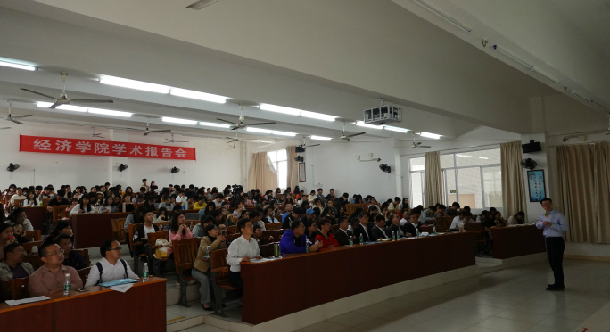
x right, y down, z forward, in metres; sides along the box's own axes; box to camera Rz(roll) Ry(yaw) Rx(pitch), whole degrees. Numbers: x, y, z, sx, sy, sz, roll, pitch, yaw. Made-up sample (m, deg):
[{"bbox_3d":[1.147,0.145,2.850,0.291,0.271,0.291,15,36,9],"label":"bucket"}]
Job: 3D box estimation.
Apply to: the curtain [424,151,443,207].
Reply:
[{"bbox_3d":[4.754,0.823,14.924,0.150,2.650,0.680,3,-7,-42],"label":"curtain"}]

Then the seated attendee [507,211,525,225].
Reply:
[{"bbox_3d":[5.875,1.820,11.308,0.500,1.130,0.780,3,-7,-40],"label":"seated attendee"}]

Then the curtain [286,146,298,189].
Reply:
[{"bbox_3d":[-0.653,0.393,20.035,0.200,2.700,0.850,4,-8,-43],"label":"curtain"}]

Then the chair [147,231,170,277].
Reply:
[{"bbox_3d":[-2.332,1.594,7.186,0.600,0.920,0.540,-7,-8,41],"label":"chair"}]

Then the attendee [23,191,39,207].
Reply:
[{"bbox_3d":[-7.306,1.292,10.896,0.680,1.200,0.500,-6,-7,43],"label":"attendee"}]

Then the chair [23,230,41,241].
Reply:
[{"bbox_3d":[-4.183,1.451,6.156,0.530,0.870,0.520,-5,-6,37],"label":"chair"}]

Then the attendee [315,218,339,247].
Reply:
[{"bbox_3d":[0.398,1.527,6.994,0.660,1.240,0.500,-7,-8,40],"label":"attendee"}]

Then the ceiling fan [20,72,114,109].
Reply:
[{"bbox_3d":[-3.792,-1.196,6.365,1.300,0.520,1.220,3,-8,-43],"label":"ceiling fan"}]

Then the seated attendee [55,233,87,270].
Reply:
[{"bbox_3d":[-2.832,1.443,4.800,0.750,1.250,0.520,-6,-7,34],"label":"seated attendee"}]

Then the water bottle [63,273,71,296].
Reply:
[{"bbox_3d":[-2.203,1.090,3.764,0.064,0.200,0.064,-5,-6,37],"label":"water bottle"}]

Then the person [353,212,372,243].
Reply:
[{"bbox_3d":[1.201,1.551,7.788,0.680,1.300,0.520,-7,-8,41],"label":"person"}]

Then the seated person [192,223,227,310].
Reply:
[{"bbox_3d":[-1.444,1.526,6.272,0.680,1.220,0.500,-6,-7,34],"label":"seated person"}]

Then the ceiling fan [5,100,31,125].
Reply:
[{"bbox_3d":[-7.389,-1.368,10.208,1.380,0.520,1.380,-2,-5,0],"label":"ceiling fan"}]

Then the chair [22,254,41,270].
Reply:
[{"bbox_3d":[-3.181,1.496,4.593,0.530,0.870,0.520,-5,-6,37],"label":"chair"}]

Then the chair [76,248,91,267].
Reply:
[{"bbox_3d":[-2.835,1.580,5.015,0.600,0.980,0.530,-6,-7,36],"label":"chair"}]

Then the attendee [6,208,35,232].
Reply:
[{"bbox_3d":[-4.538,1.272,6.530,0.750,1.200,0.500,-6,-7,34],"label":"attendee"}]

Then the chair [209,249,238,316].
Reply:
[{"bbox_3d":[-0.955,1.629,5.780,0.630,0.880,0.550,-7,-8,42],"label":"chair"}]

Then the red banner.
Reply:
[{"bbox_3d":[-8.460,-0.740,18.615,7.570,0.640,0.030,3,-8,-43],"label":"red banner"}]

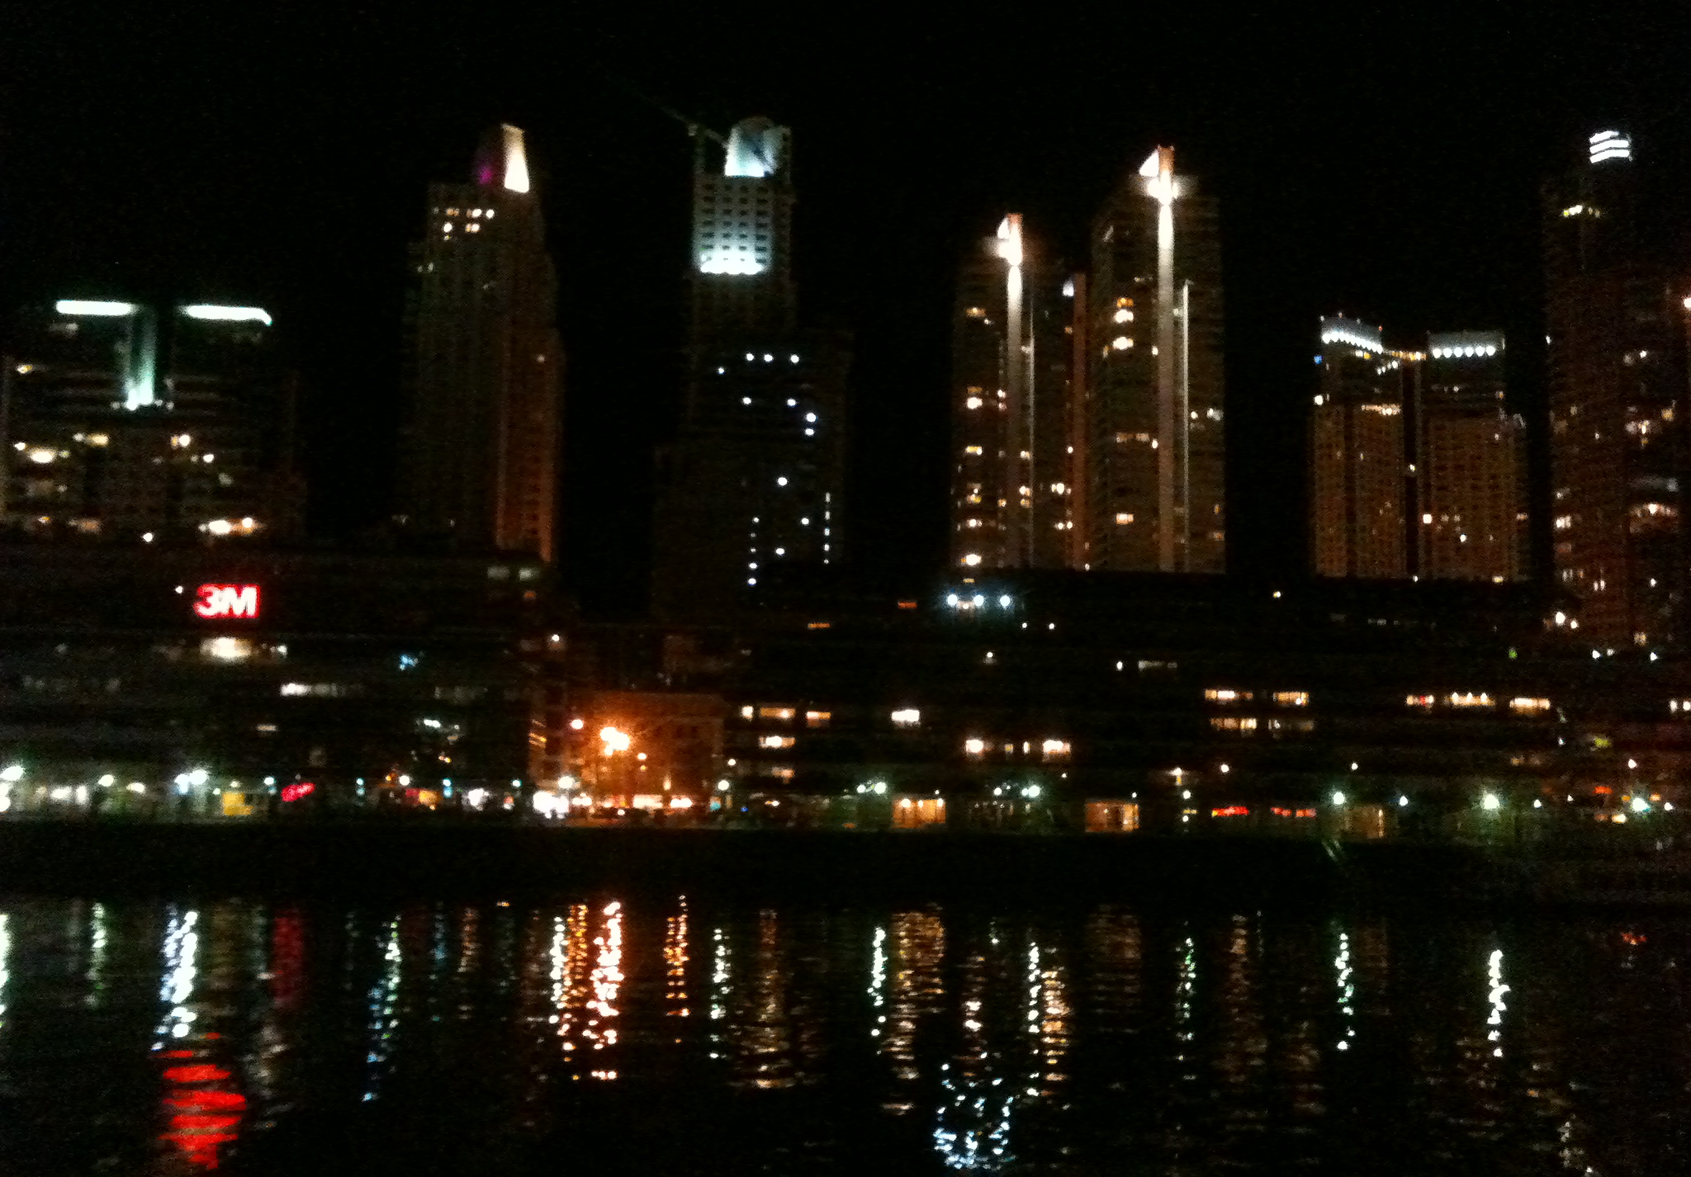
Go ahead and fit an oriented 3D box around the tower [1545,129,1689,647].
[{"bbox_3d":[182.200,-27.840,402.080,27.000,165.600,25.000,7,-10,-42],"label":"tower"}]

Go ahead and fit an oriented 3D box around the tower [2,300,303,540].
[{"bbox_3d":[-137.310,-7.510,341.450,49.000,101.000,25.000,1,-7,0],"label":"tower"}]

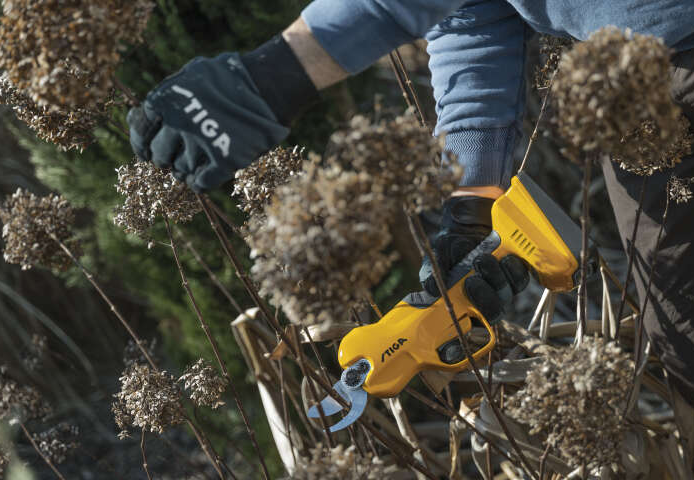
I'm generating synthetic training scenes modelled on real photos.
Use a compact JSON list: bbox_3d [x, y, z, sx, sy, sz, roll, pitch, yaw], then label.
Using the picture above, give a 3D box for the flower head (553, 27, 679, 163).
[{"bbox_3d":[0.228,-0.123,1.520,0.108,0.113,0.108,0,13,0],"label":"flower head"}]

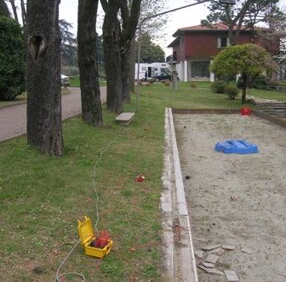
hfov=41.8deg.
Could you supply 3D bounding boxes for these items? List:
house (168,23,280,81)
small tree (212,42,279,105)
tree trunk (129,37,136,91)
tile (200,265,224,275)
[{"bbox_3d":[10.900,-12.624,53.108,14.000,8.210,12.500,0,10,0],"label":"house"},{"bbox_3d":[5.778,-3.890,21.452,3.900,3.550,3.800,0,10,0],"label":"small tree"},{"bbox_3d":[-0.756,-5.264,25.979,0.620,3.820,0.620,0,10,0],"label":"tree trunk"},{"bbox_3d":[0.594,1.097,3.243,0.240,0.030,0.110,8,13,38],"label":"tile"}]

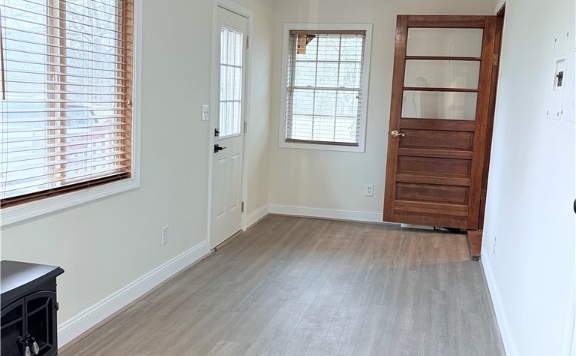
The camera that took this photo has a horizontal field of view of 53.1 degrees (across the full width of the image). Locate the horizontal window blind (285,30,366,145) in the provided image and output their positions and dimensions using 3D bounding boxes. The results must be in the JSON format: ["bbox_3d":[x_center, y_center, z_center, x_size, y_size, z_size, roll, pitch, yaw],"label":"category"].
[{"bbox_3d":[0.403,-0.974,6.268,0.825,1.210,0.058,4,9,14],"label":"horizontal window blind"}]

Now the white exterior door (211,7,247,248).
[{"bbox_3d":[-0.530,-0.438,5.169,0.047,2.030,0.766,4,9,14],"label":"white exterior door"}]

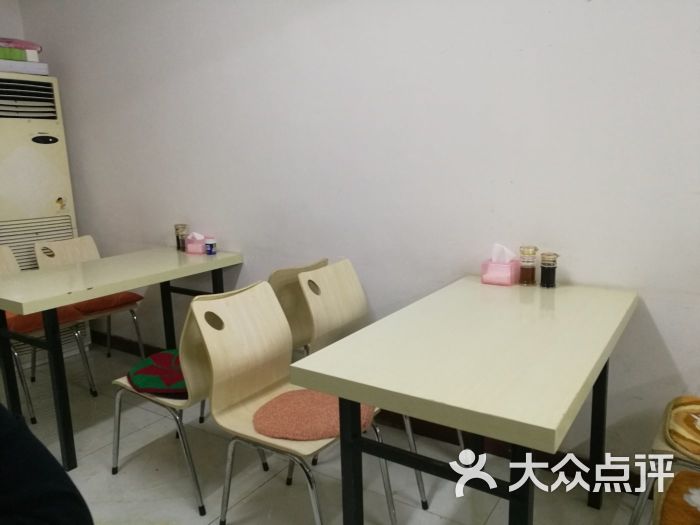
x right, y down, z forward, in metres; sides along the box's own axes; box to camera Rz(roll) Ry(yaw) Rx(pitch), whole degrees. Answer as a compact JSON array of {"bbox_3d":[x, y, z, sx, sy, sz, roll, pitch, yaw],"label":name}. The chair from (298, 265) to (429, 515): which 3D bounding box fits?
[{"bbox_3d":[0.134,0.435,2.171,0.580,0.800,0.385,6,13,36],"label":"chair"}]

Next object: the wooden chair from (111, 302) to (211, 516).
[{"bbox_3d":[-0.649,0.464,2.145,0.580,0.800,0.385,5,13,33],"label":"wooden chair"}]

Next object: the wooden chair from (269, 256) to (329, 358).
[{"bbox_3d":[-0.410,0.386,2.515,0.580,0.800,0.385,7,14,38],"label":"wooden chair"}]

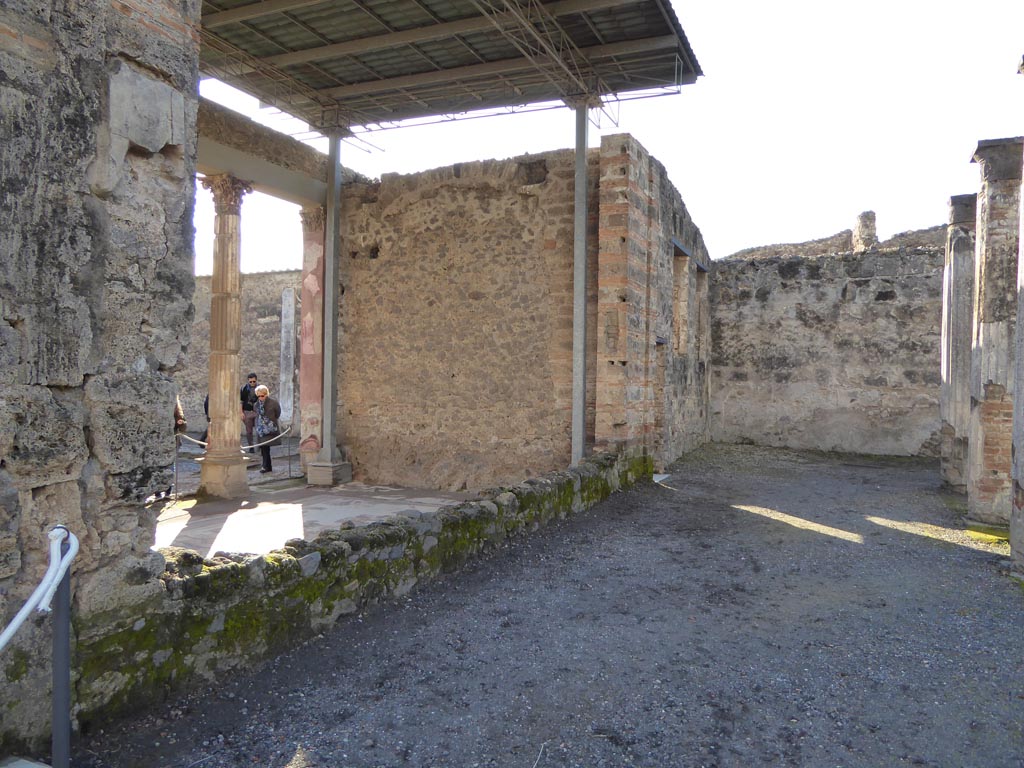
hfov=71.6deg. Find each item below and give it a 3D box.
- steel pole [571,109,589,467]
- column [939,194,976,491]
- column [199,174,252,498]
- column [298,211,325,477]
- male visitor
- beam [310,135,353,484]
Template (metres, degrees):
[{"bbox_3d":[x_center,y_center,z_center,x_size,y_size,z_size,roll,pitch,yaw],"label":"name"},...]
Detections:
[{"bbox_3d":[0.923,-1.223,9.750,0.160,5.217,0.160,1,0,25],"label":"steel pole"},{"bbox_3d":[6.711,-0.611,10.600,0.480,4.421,0.480,1,0,25],"label":"column"},{"bbox_3d":[-4.116,-0.708,10.200,0.520,4.590,0.520,1,0,25],"label":"column"},{"bbox_3d":[-3.293,-0.709,11.900,0.430,4.581,0.410,1,0,25],"label":"column"},{"bbox_3d":[-5.635,0.630,15.300,0.500,1.735,0.320,1,0,-16],"label":"male visitor"},{"bbox_3d":[-2.940,-1.237,11.550,0.470,5.692,0.470,1,0,25],"label":"beam"}]

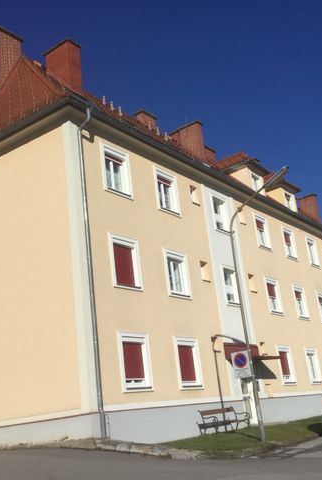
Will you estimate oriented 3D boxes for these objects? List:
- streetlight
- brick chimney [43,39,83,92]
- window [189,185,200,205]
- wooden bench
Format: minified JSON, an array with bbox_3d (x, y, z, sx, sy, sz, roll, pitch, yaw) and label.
[{"bbox_3d":[2.911,1.441,14.551,1.964,6.930,0.336,-16,-20,26],"label":"streetlight"},{"bbox_3d":[-4.159,-7.251,24.707,1.441,2.246,0.873,-19,-21,33],"label":"brick chimney"},{"bbox_3d":[1.205,-1.646,21.778,0.250,0.711,0.528,-19,-21,33],"label":"window"},{"bbox_3d":[1.929,5.431,17.303,0.630,0.720,1.995,-19,-21,33],"label":"wooden bench"}]

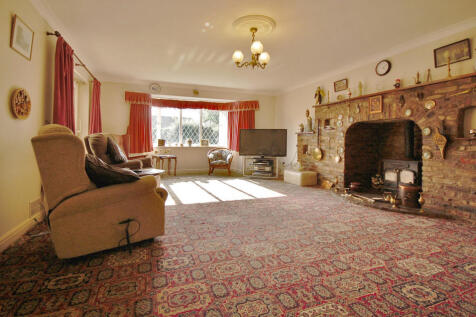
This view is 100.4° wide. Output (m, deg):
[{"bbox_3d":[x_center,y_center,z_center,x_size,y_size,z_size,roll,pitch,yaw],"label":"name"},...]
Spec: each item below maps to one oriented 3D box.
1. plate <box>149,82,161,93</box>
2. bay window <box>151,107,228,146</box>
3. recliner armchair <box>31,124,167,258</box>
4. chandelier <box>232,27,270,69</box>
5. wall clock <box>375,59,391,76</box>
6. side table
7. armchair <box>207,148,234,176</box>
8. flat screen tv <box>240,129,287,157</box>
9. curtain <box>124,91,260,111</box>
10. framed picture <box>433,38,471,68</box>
[{"bbox_3d":[-1.909,-1.622,4.550,0.250,0.250,0.030,-4,6,-22],"label":"plate"},{"bbox_3d":[-1.385,-0.882,5.550,2.100,1.180,0.400,-4,6,-22],"label":"bay window"},{"bbox_3d":[-1.273,0.206,2.043,0.920,1.050,0.830,-4,6,-25],"label":"recliner armchair"},{"bbox_3d":[0.170,-1.399,2.500,0.480,0.520,0.480,-2,5,0],"label":"chandelier"},{"bbox_3d":[2.300,-1.441,3.150,0.040,0.250,0.250,-4,6,-25],"label":"wall clock"},{"bbox_3d":[-1.896,0.187,5.150,0.580,0.500,0.420,-4,6,-22],"label":"side table"},{"bbox_3d":[-0.459,0.105,5.200,0.660,0.720,0.620,-2,5,0],"label":"armchair"},{"bbox_3d":[0.611,-0.371,4.750,1.140,0.670,0.090,0,5,12],"label":"flat screen tv"},{"bbox_3d":[-0.993,-1.423,5.161,3.300,0.300,0.600,-4,6,-22],"label":"curtain"},{"bbox_3d":[2.644,-1.294,2.450,0.025,0.240,0.320,-4,6,-25],"label":"framed picture"}]

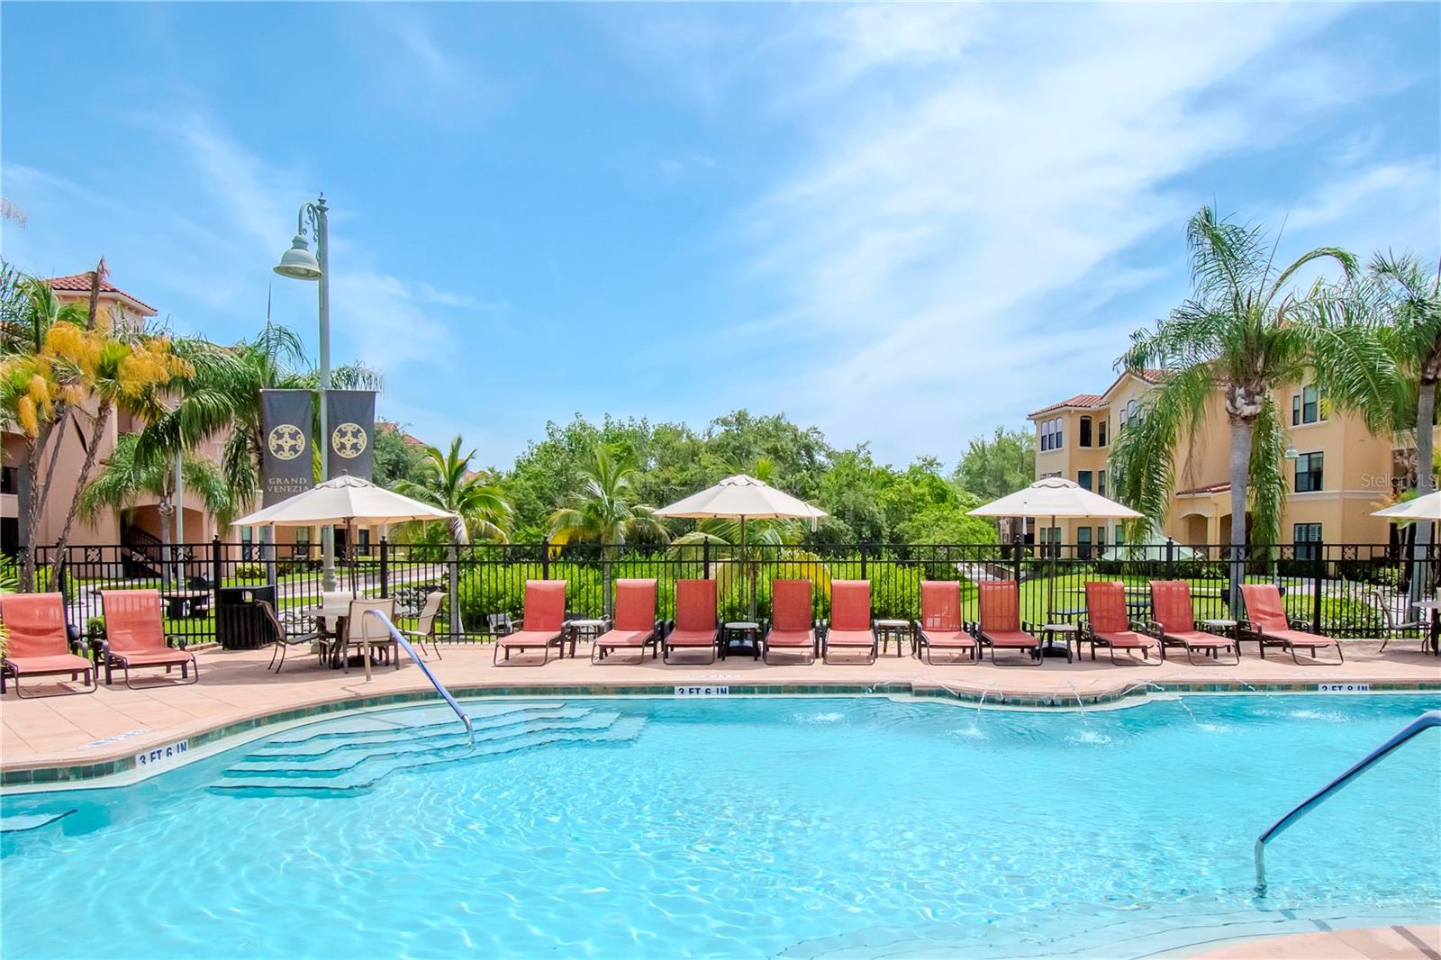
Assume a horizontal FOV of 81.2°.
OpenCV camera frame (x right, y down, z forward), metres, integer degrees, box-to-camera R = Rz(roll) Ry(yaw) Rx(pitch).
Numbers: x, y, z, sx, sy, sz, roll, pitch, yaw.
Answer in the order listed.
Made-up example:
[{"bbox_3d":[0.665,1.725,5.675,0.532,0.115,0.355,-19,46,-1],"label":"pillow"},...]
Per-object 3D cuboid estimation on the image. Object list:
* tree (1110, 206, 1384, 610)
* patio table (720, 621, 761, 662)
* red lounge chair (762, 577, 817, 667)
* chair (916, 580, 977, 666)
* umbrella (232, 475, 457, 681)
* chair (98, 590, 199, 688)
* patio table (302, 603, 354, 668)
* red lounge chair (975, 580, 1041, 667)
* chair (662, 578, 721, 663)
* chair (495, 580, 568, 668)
[{"bbox_3d":[9.900,-1.280,16.546,4.700,8.000,4.700,0,-2,0],"label":"tree"},{"bbox_3d":[0.284,2.208,11.465,0.500,0.455,0.500,0,-3,0],"label":"patio table"},{"bbox_3d":[0.960,1.918,11.531,0.720,1.000,1.420,0,-2,5],"label":"red lounge chair"},{"bbox_3d":[3.103,1.939,11.622,0.760,1.000,1.430,0,-3,6],"label":"chair"},{"bbox_3d":[-4.870,1.153,11.156,2.700,2.480,2.700,0,-2,0],"label":"umbrella"},{"bbox_3d":[-6.693,1.826,9.877,1.430,1.000,0.760,-3,-4,44],"label":"chair"},{"bbox_3d":[-4.800,2.038,11.122,1.220,0.710,1.220,0,-2,0],"label":"patio table"},{"bbox_3d":[3.931,1.935,11.574,0.760,1.000,1.430,0,-3,7],"label":"red lounge chair"},{"bbox_3d":[-0.370,1.918,11.531,0.720,1.000,1.420,0,-2,3],"label":"chair"},{"bbox_3d":[-2.500,1.908,11.381,0.720,1.000,1.420,0,-2,4],"label":"chair"}]

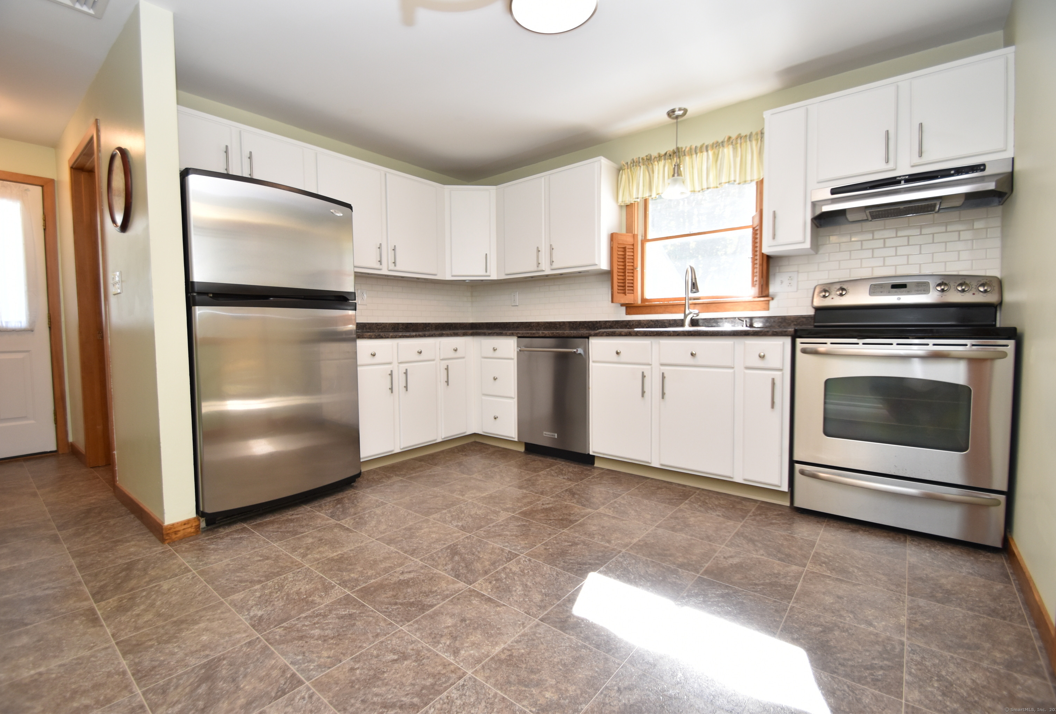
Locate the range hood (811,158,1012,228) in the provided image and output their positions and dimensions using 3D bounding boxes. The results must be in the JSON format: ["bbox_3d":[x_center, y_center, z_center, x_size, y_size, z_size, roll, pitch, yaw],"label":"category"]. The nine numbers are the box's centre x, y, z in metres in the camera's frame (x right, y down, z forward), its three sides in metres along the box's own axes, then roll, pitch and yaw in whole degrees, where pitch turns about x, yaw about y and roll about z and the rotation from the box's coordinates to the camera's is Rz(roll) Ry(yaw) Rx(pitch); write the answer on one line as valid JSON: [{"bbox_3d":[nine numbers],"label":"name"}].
[{"bbox_3d":[1.938,-0.826,2.320,0.756,0.151,0.322,2,3,38],"label":"range hood"}]

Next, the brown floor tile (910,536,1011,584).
[{"bbox_3d":[1.688,0.809,1.772,0.297,0.010,0.297,2,3,38],"label":"brown floor tile"}]

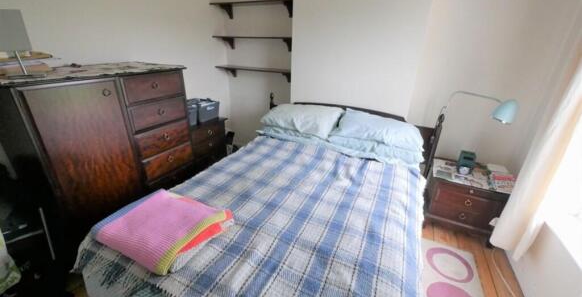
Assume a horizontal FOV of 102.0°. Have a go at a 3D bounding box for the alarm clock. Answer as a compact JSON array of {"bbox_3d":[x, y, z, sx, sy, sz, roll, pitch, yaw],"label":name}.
[{"bbox_3d":[1.452,0.128,1.944,0.105,0.180,0.095,14,26,26],"label":"alarm clock"}]

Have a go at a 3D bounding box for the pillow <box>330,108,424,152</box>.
[{"bbox_3d":[0.752,-0.167,2.018,0.720,0.195,0.390,14,26,26],"label":"pillow"}]

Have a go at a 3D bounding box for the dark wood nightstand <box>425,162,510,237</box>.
[{"bbox_3d":[1.504,0.443,2.084,0.540,0.505,0.475,14,26,26],"label":"dark wood nightstand"}]

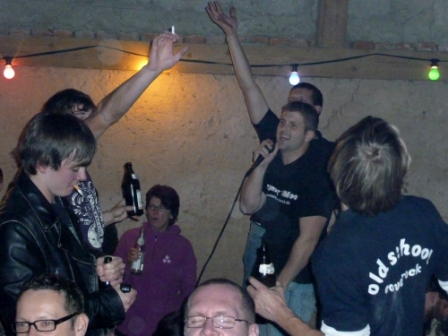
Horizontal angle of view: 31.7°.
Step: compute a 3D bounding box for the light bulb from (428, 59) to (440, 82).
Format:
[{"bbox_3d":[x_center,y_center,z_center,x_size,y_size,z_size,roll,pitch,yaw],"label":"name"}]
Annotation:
[{"bbox_3d":[1.213,-0.565,4.550,0.063,0.118,0.063,1,10,0],"label":"light bulb"}]

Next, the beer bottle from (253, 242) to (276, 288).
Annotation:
[{"bbox_3d":[0.139,0.367,2.600,0.066,0.250,0.066,-2,10,0],"label":"beer bottle"}]

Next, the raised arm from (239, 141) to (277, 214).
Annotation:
[{"bbox_3d":[0.155,0.043,3.600,0.125,0.360,0.140,14,3,23],"label":"raised arm"}]

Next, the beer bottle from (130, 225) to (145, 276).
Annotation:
[{"bbox_3d":[-0.440,0.431,4.100,0.064,0.250,0.064,8,7,0],"label":"beer bottle"}]

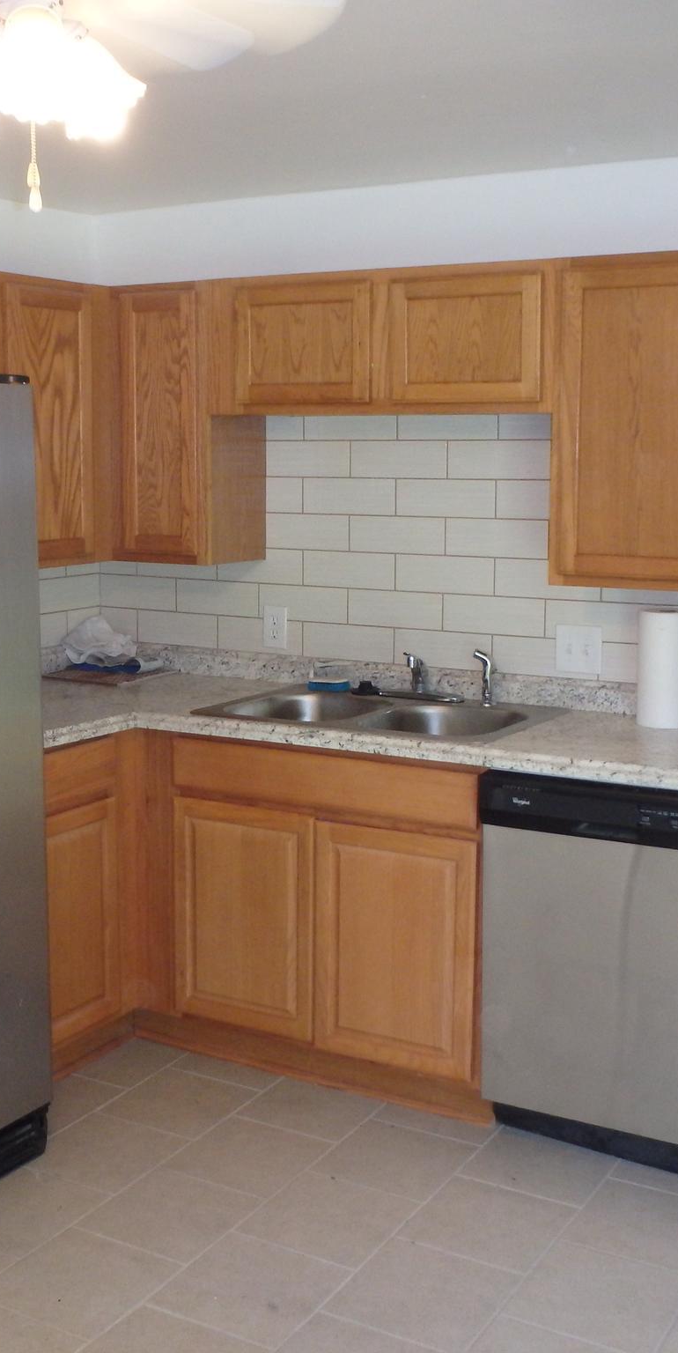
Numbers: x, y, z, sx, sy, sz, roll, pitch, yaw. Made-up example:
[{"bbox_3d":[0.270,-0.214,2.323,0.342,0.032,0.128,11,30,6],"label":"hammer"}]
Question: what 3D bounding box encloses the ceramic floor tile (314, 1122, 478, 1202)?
[{"bbox_3d":[0.133,1.125,3.386,0.299,0.010,0.297,5,11,30],"label":"ceramic floor tile"}]

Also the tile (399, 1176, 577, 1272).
[{"bbox_3d":[0.321,1.170,3.118,0.298,0.010,0.297,5,10,30],"label":"tile"}]

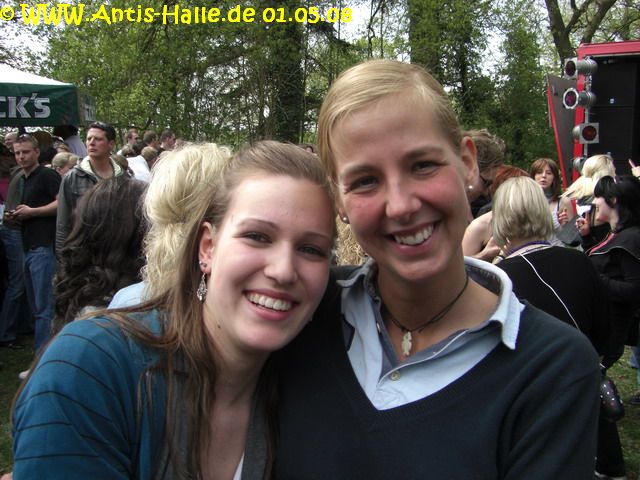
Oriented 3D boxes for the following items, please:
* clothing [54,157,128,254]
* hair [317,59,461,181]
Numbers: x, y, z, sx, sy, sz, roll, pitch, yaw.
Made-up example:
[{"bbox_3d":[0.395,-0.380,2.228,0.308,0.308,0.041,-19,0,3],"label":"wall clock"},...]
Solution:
[{"bbox_3d":[-1.460,-0.200,4.650,0.540,0.700,0.310,-1,8,-6],"label":"clothing"},{"bbox_3d":[0.073,-0.124,0.790,0.160,0.165,0.195,-15,4,13],"label":"hair"}]

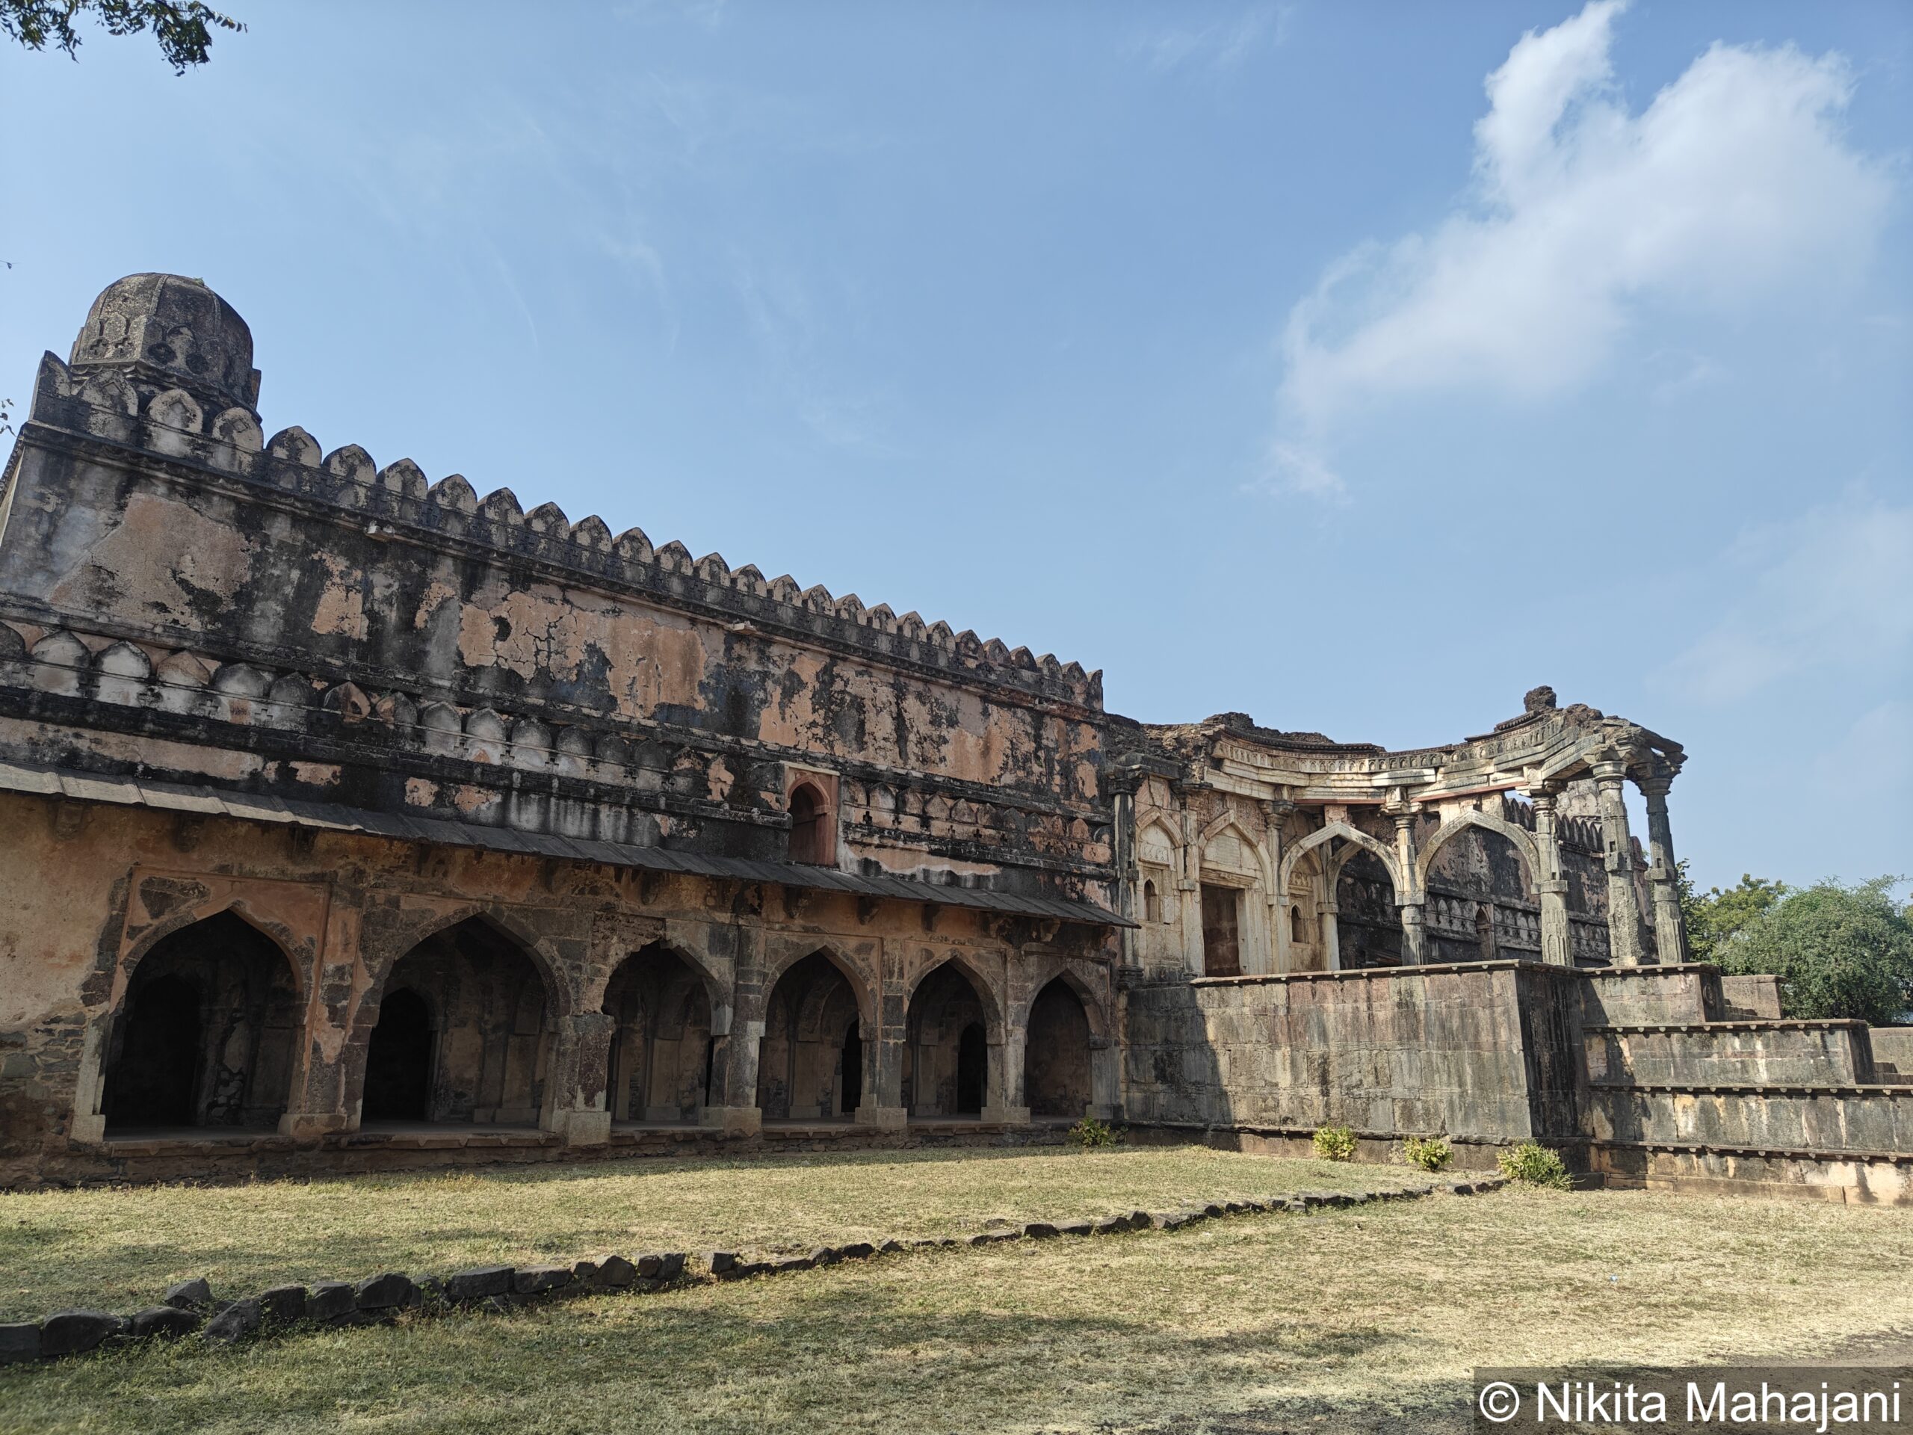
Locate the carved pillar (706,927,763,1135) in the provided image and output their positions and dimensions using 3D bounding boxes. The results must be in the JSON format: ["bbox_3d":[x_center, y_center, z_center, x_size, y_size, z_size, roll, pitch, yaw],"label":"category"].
[{"bbox_3d":[-3.656,5.157,21.918,0.665,3.219,0.732,14,-20,-41],"label":"carved pillar"}]

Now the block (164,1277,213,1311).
[{"bbox_3d":[-4.533,3.392,7.828,0.250,0.170,0.200,13,-19,-39],"label":"block"}]

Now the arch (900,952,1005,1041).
[{"bbox_3d":[-0.216,5.000,23.665,2.400,1.650,0.500,13,-19,-39],"label":"arch"}]

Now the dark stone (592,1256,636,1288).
[{"bbox_3d":[-2.567,4.158,9.947,0.318,0.208,0.260,14,-20,-41],"label":"dark stone"}]

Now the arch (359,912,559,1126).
[{"bbox_3d":[-6.676,4.113,18.055,2.650,2.850,0.500,13,-19,-39],"label":"arch"}]

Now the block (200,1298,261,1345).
[{"bbox_3d":[-4.339,3.615,7.932,0.281,0.253,0.300,14,-20,-41],"label":"block"}]

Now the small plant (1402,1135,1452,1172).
[{"bbox_3d":[7.315,6.793,20.665,0.745,0.559,0.785,14,-20,-41],"label":"small plant"}]

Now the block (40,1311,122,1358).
[{"bbox_3d":[-4.596,3.227,6.969,0.360,0.200,0.280,13,-19,-39],"label":"block"}]

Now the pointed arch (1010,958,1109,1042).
[{"bbox_3d":[1.852,5.464,25.418,2.500,1.510,0.500,13,-19,-39],"label":"pointed arch"}]

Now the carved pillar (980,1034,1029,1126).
[{"bbox_3d":[0.880,6.616,24.195,0.700,1.470,0.500,13,-19,-39],"label":"carved pillar"}]

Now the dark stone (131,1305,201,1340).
[{"bbox_3d":[-4.696,3.595,7.879,0.326,0.176,0.300,14,-20,-41],"label":"dark stone"}]

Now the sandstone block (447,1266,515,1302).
[{"bbox_3d":[-3.089,3.664,8.612,0.380,0.190,0.250,13,-19,-39],"label":"sandstone block"}]

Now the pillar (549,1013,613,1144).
[{"bbox_3d":[-5.333,5.162,19.012,0.640,1.810,0.600,13,-19,-39],"label":"pillar"}]

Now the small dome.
[{"bbox_3d":[-11.483,-5.328,19.405,2.394,2.128,2.394,14,-20,-41],"label":"small dome"}]

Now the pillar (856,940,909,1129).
[{"bbox_3d":[-1.219,5.429,22.644,0.650,3.090,0.580,13,-19,-39],"label":"pillar"}]

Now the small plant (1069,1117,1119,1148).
[{"bbox_3d":[2.665,8.132,25.961,0.958,0.585,0.931,14,-20,-41],"label":"small plant"}]

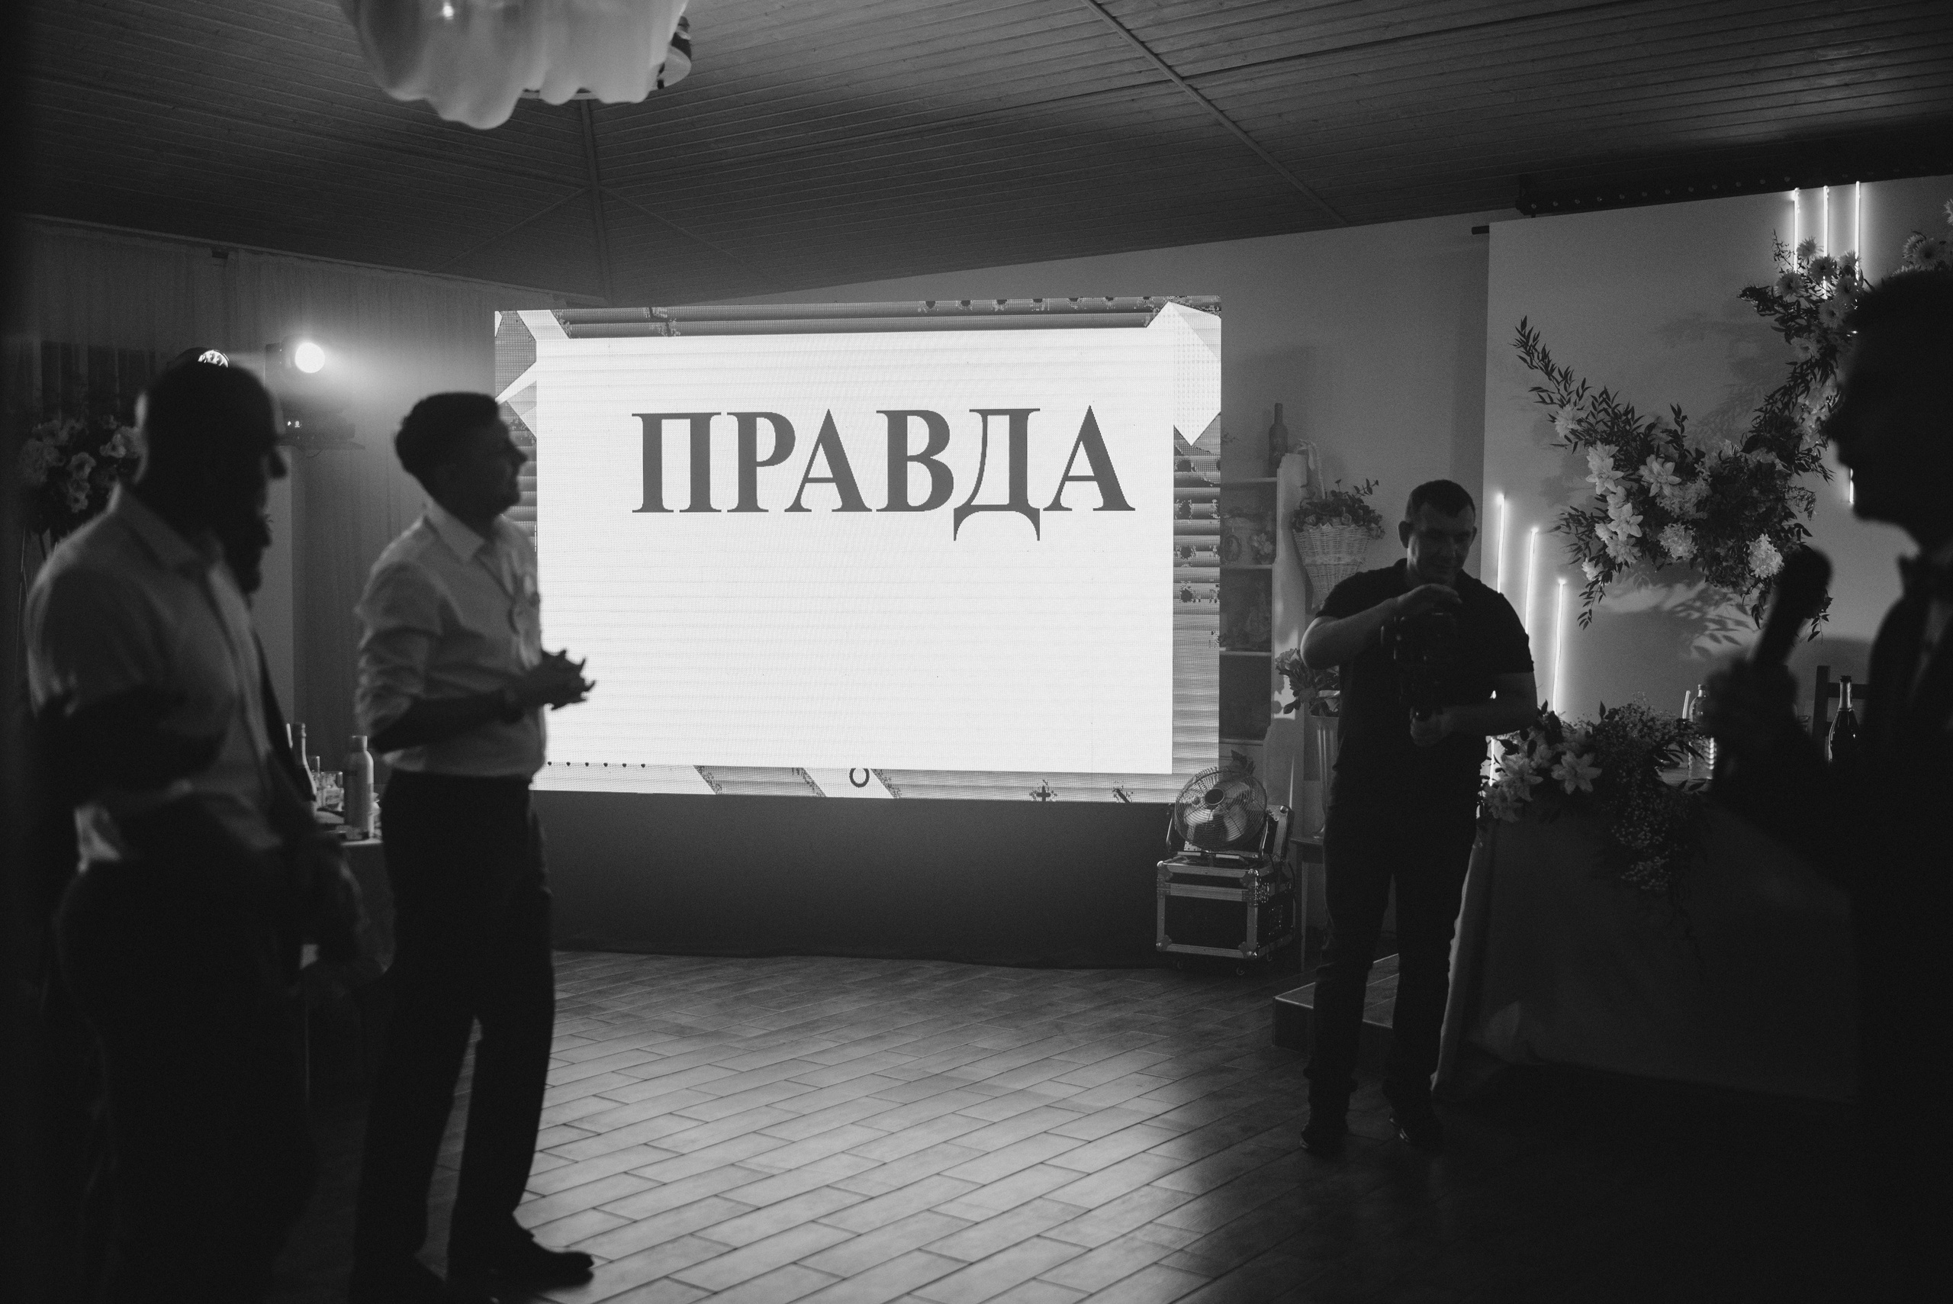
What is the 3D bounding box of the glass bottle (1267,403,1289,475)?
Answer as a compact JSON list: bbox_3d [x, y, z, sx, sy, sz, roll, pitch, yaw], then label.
[{"bbox_3d":[1.225,-0.866,7.721,0.076,0.300,0.076,1,3,30],"label":"glass bottle"}]

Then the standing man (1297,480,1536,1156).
[{"bbox_3d":[1.171,0.439,5.052,0.620,1.750,0.480,0,2,9],"label":"standing man"}]

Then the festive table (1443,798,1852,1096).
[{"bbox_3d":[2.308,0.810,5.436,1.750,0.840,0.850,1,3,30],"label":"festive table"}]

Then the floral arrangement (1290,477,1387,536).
[{"bbox_3d":[1.403,-0.561,7.383,0.350,0.220,0.280,2,3,32],"label":"floral arrangement"}]

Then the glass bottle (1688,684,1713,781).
[{"bbox_3d":[2.121,0.235,5.564,0.071,0.285,0.071,1,3,30],"label":"glass bottle"}]

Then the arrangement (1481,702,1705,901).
[{"bbox_3d":[1.745,0.422,5.382,0.560,0.530,0.360,1,3,30],"label":"arrangement"}]

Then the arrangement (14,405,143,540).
[{"bbox_3d":[-2.767,-0.551,5.883,0.420,0.420,0.400,-2,3,-40],"label":"arrangement"}]

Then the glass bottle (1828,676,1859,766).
[{"bbox_3d":[2.519,0.233,5.514,0.088,0.315,0.088,1,3,30],"label":"glass bottle"}]

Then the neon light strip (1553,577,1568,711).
[{"bbox_3d":[2.072,0.231,6.765,0.035,1.000,0.030,2,3,33],"label":"neon light strip"}]

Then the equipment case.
[{"bbox_3d":[0.984,0.918,7.414,0.420,0.600,0.460,1,3,27],"label":"equipment case"}]

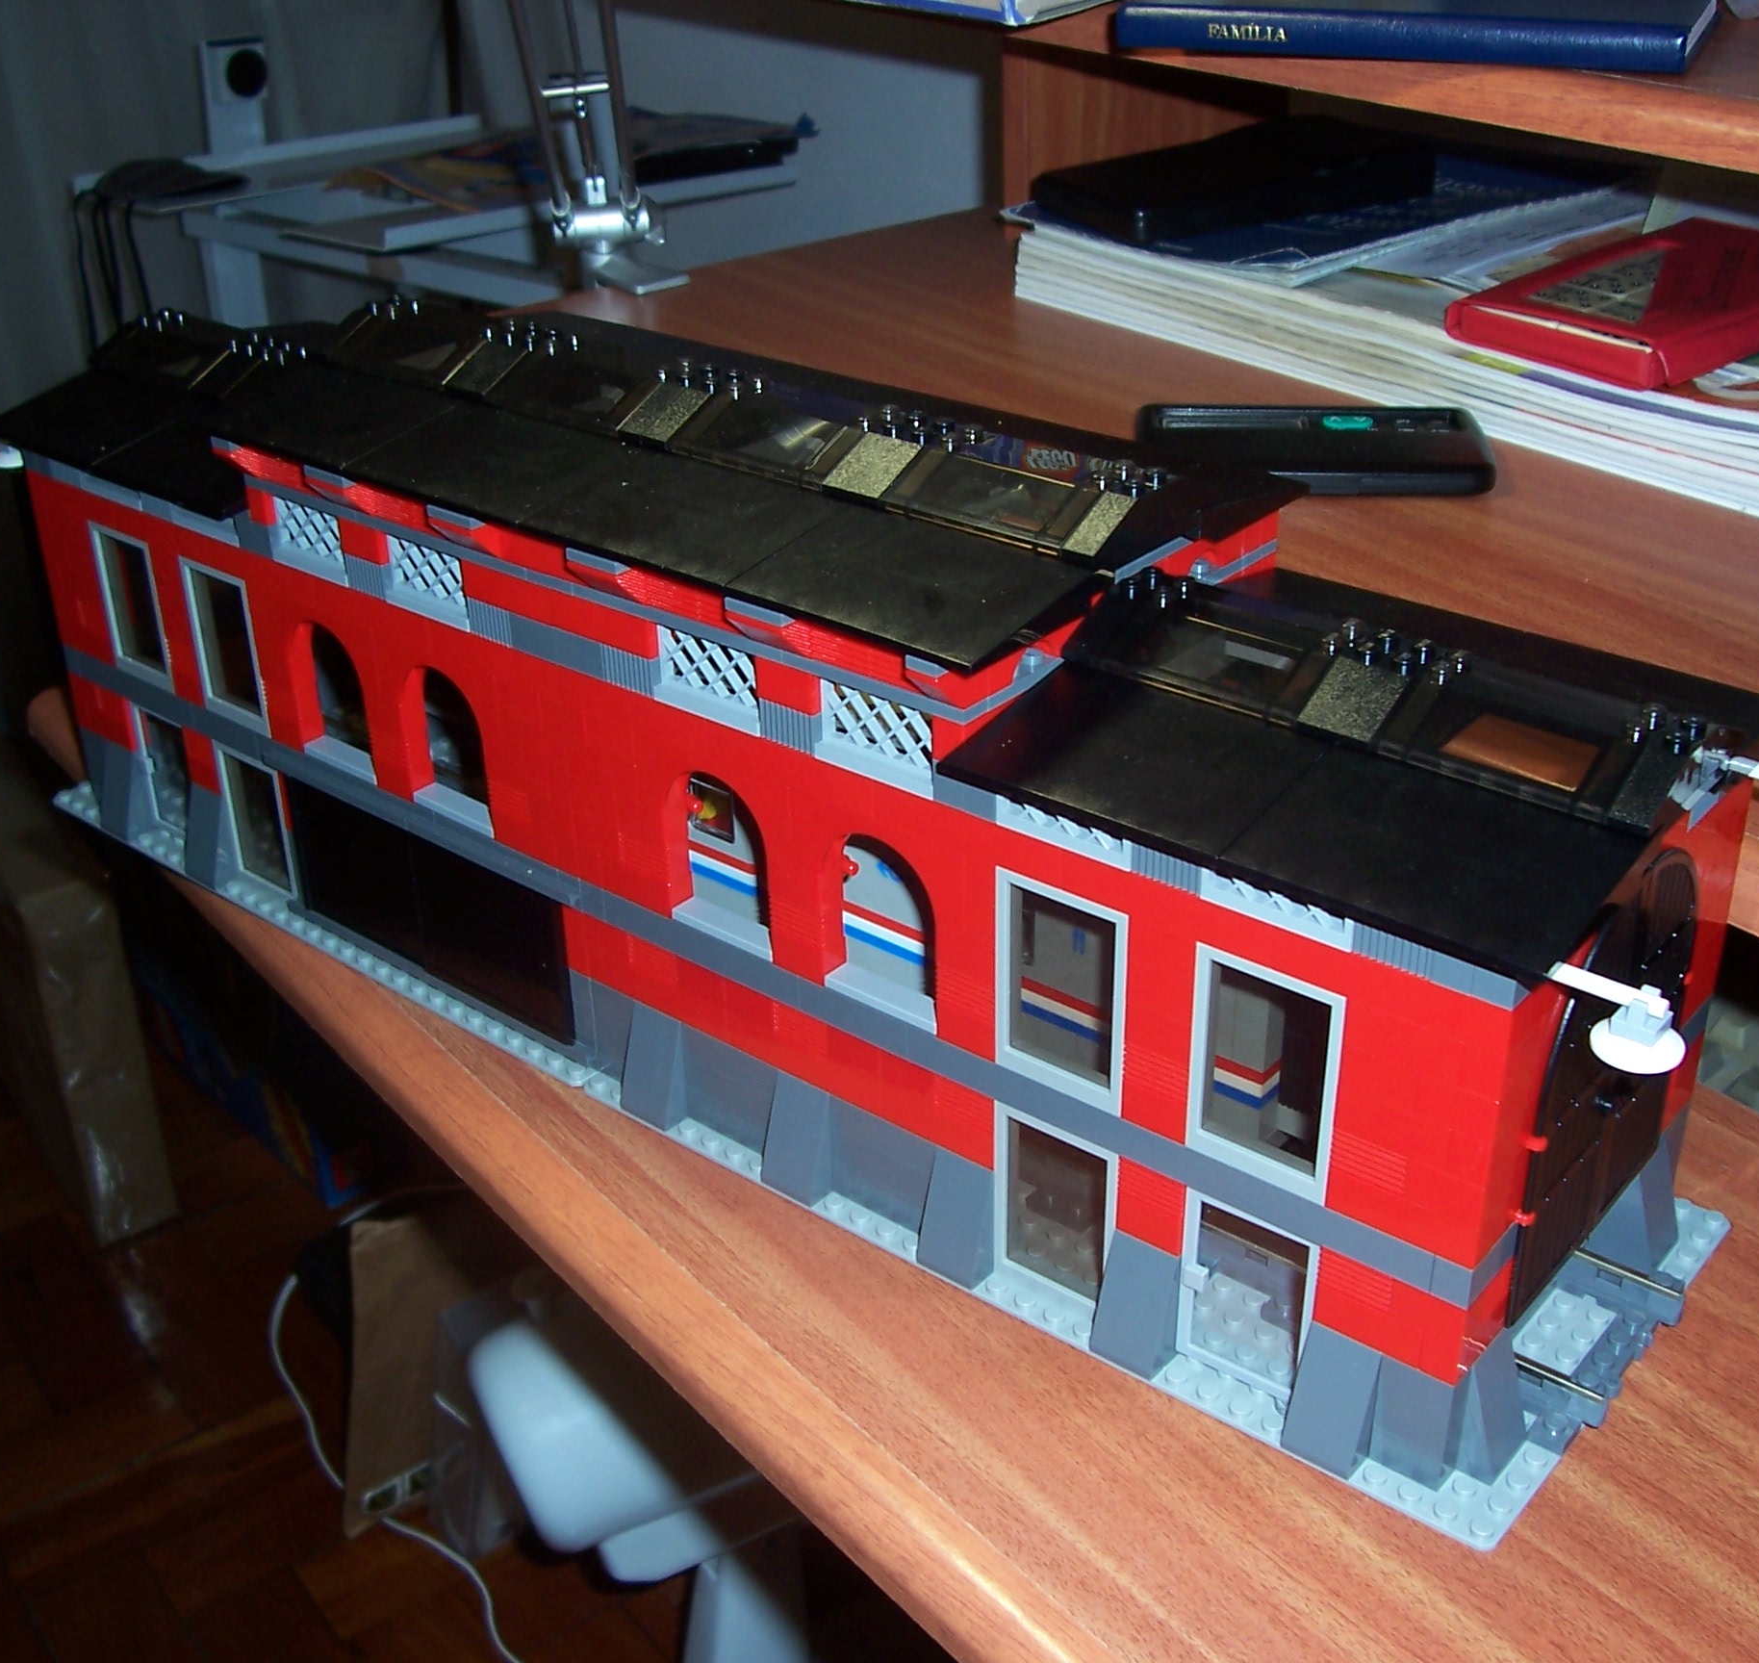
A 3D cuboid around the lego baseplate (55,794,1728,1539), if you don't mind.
[{"bbox_3d":[-0.037,0.041,0.605,0.512,0.004,0.128,21,36,35],"label":"lego baseplate"}]

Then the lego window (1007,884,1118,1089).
[{"bbox_3d":[0.039,0.031,0.450,0.029,0.043,0.007,21,36,35],"label":"lego window"}]

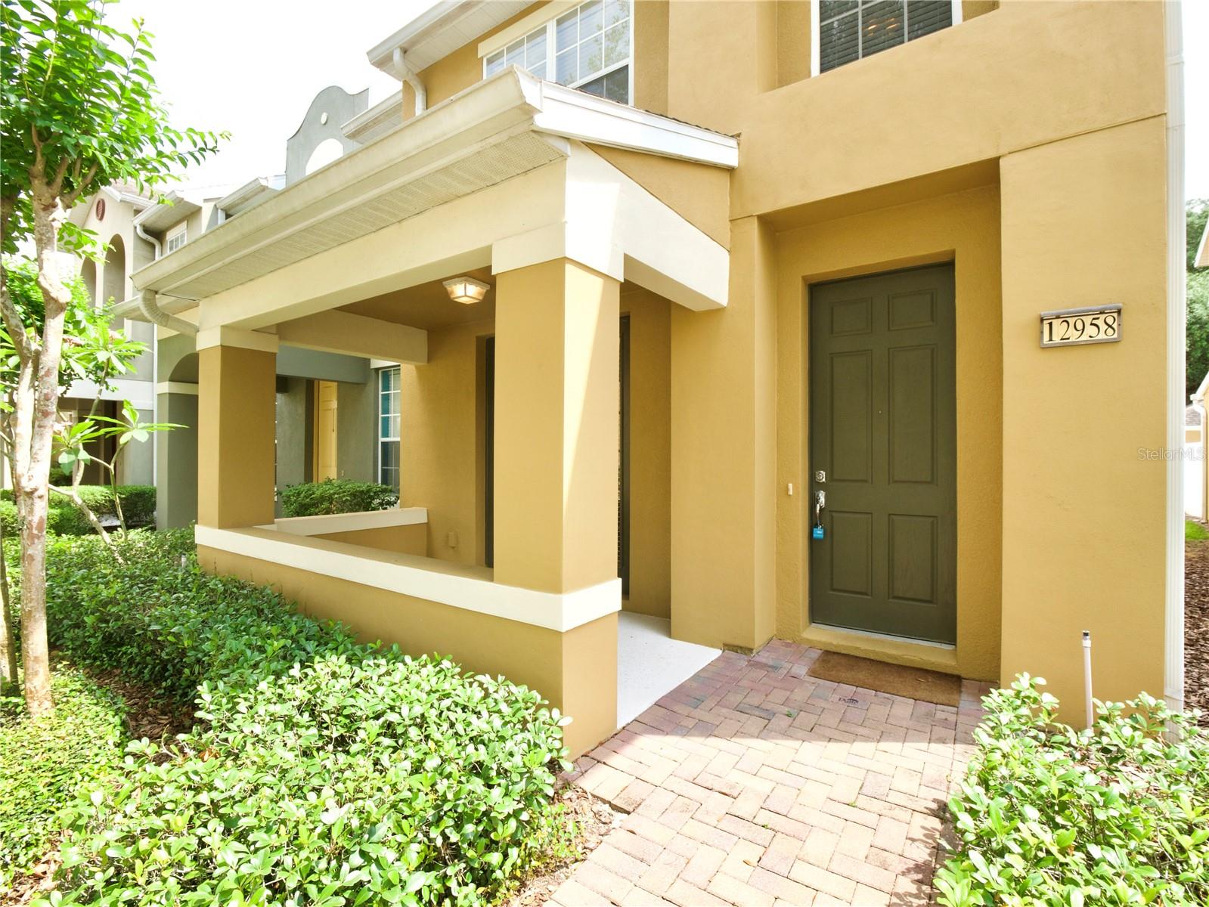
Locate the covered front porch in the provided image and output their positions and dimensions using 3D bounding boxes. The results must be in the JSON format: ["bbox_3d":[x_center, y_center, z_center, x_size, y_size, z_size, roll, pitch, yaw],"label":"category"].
[{"bbox_3d":[-1.348,-0.385,4.170,4.180,3.450,2.390,0,0,35],"label":"covered front porch"}]

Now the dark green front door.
[{"bbox_3d":[1.899,0.007,3.838,0.915,2.450,0.050,0,0,35],"label":"dark green front door"}]

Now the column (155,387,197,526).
[{"bbox_3d":[-6.015,0.150,7.938,0.410,2.310,0.410,0,0,35],"label":"column"}]

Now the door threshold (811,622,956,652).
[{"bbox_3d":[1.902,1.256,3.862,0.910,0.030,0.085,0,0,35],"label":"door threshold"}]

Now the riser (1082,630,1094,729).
[{"bbox_3d":[2.169,1.060,2.500,0.035,0.541,0.035,-2,0,35],"label":"riser"}]

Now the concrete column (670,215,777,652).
[{"bbox_3d":[0.867,-0.119,4.056,0.622,2.907,0.463,0,0,35],"label":"concrete column"}]

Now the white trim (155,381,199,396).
[{"bbox_3d":[-6.013,-0.930,7.936,0.430,0.160,0.430,0,0,35],"label":"white trim"}]

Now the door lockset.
[{"bbox_3d":[1.543,0.439,4.013,0.075,0.361,0.085,0,0,35],"label":"door lockset"}]

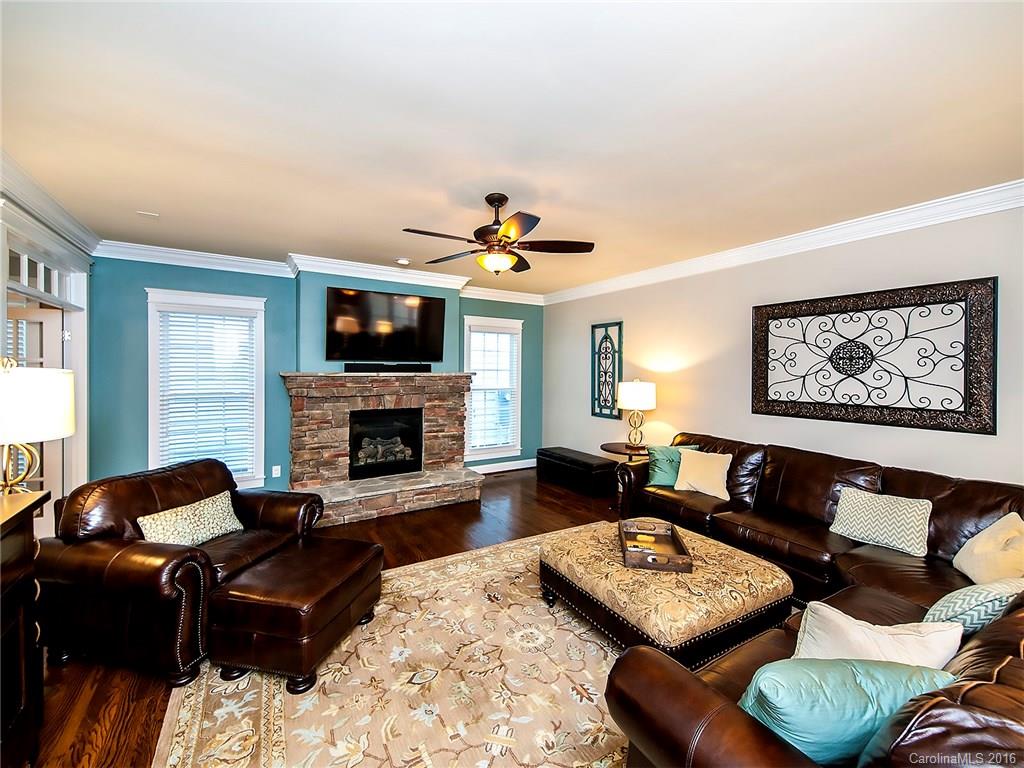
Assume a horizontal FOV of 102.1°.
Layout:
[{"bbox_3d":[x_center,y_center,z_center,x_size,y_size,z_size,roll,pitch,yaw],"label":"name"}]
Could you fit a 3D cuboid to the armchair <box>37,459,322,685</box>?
[{"bbox_3d":[-1.922,0.996,2.605,0.975,0.920,1.201,1,2,12],"label":"armchair"}]

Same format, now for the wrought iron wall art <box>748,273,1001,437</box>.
[{"bbox_3d":[2.669,-0.199,3.254,0.058,0.997,1.501,-1,2,-33],"label":"wrought iron wall art"}]

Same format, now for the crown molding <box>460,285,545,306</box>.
[{"bbox_3d":[-0.133,-1.308,6.158,1.602,0.137,0.128,-1,2,-33],"label":"crown molding"}]

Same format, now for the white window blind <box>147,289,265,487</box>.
[{"bbox_3d":[-3.145,0.111,4.342,0.967,2.067,0.101,-1,2,-33],"label":"white window blind"}]

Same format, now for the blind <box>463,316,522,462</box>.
[{"bbox_3d":[-0.259,0.069,6.199,0.983,2.075,0.101,-1,2,-33],"label":"blind"}]

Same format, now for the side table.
[{"bbox_3d":[1.321,1.068,4.643,0.655,0.694,0.655,-1,2,-33],"label":"side table"}]

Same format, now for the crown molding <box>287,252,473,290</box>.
[{"bbox_3d":[-1.425,-1.274,4.820,2.067,0.137,0.148,-1,2,-33],"label":"crown molding"}]

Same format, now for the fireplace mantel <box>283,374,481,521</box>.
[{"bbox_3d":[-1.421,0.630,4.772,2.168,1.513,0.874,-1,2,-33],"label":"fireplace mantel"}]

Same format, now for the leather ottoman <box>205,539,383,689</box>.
[{"bbox_3d":[-1.153,1.235,2.306,0.554,0.476,0.710,1,2,12],"label":"leather ottoman"}]

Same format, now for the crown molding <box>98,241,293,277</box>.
[{"bbox_3d":[-3.138,-1.269,4.225,1.675,0.137,0.128,-1,2,-33],"label":"crown molding"}]

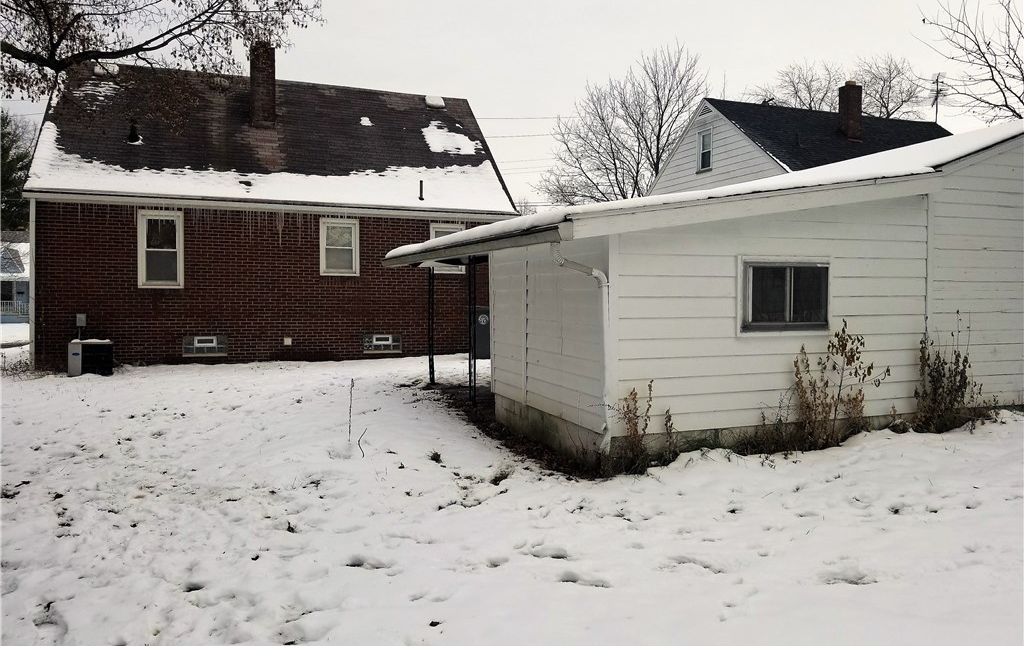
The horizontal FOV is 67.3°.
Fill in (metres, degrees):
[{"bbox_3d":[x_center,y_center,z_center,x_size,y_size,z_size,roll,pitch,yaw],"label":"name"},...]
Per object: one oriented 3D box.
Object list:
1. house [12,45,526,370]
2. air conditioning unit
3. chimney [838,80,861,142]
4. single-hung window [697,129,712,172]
[{"bbox_3d":[-5.763,-2.814,19.266,9.620,7.000,7.800,-1,2,-21],"label":"house"},{"bbox_3d":[-7.589,0.632,13.909,0.660,0.640,0.640,-1,2,-21],"label":"air conditioning unit"},{"bbox_3d":[10.278,-6.412,23.367,0.500,1.850,0.430,-1,2,-21],"label":"chimney"},{"bbox_3d":[5.835,-5.227,23.318,0.120,1.250,0.790,-1,2,-21],"label":"single-hung window"}]

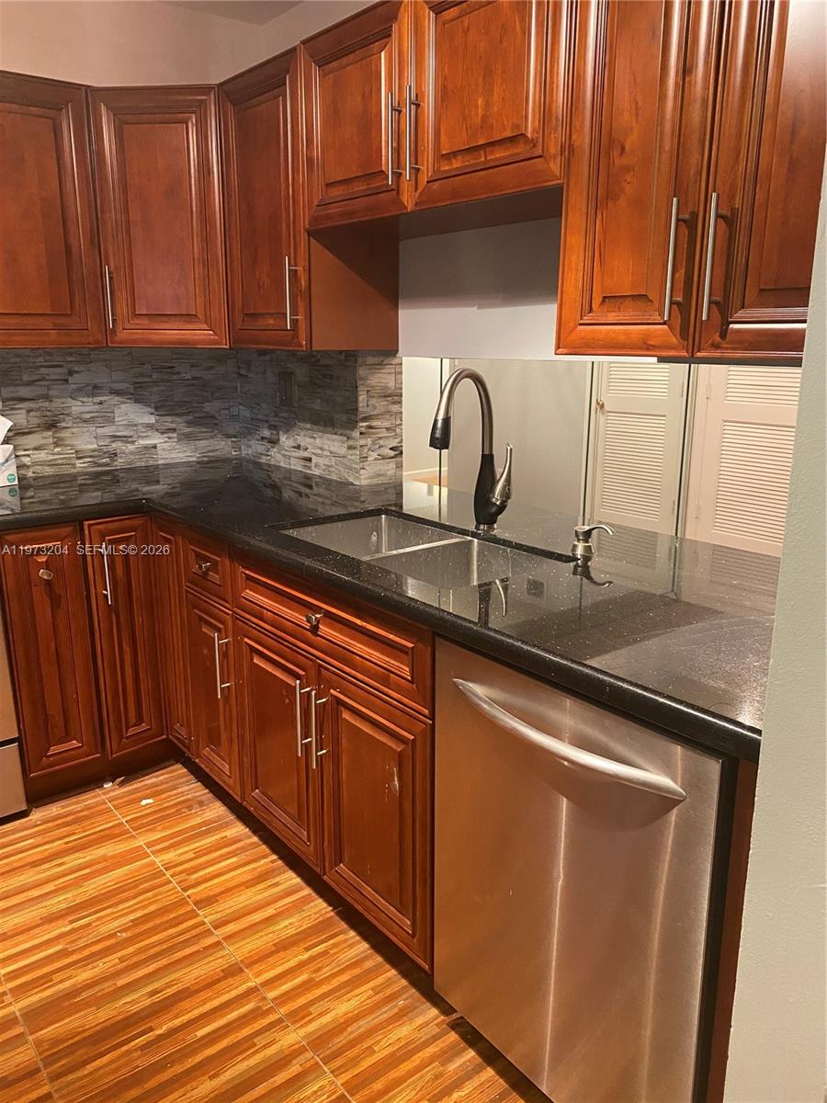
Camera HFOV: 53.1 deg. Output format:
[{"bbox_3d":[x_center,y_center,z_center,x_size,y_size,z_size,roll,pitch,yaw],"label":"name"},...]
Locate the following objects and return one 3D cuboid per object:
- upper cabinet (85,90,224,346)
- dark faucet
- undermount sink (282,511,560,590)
[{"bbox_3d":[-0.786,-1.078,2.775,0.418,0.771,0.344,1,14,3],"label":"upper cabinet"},{"bbox_3d":[0.145,-0.234,1.993,0.233,0.405,0.116,-13,19,-42],"label":"dark faucet"},{"bbox_3d":[-0.007,0.096,2.005,0.391,0.218,0.735,-11,18,-38],"label":"undermount sink"}]

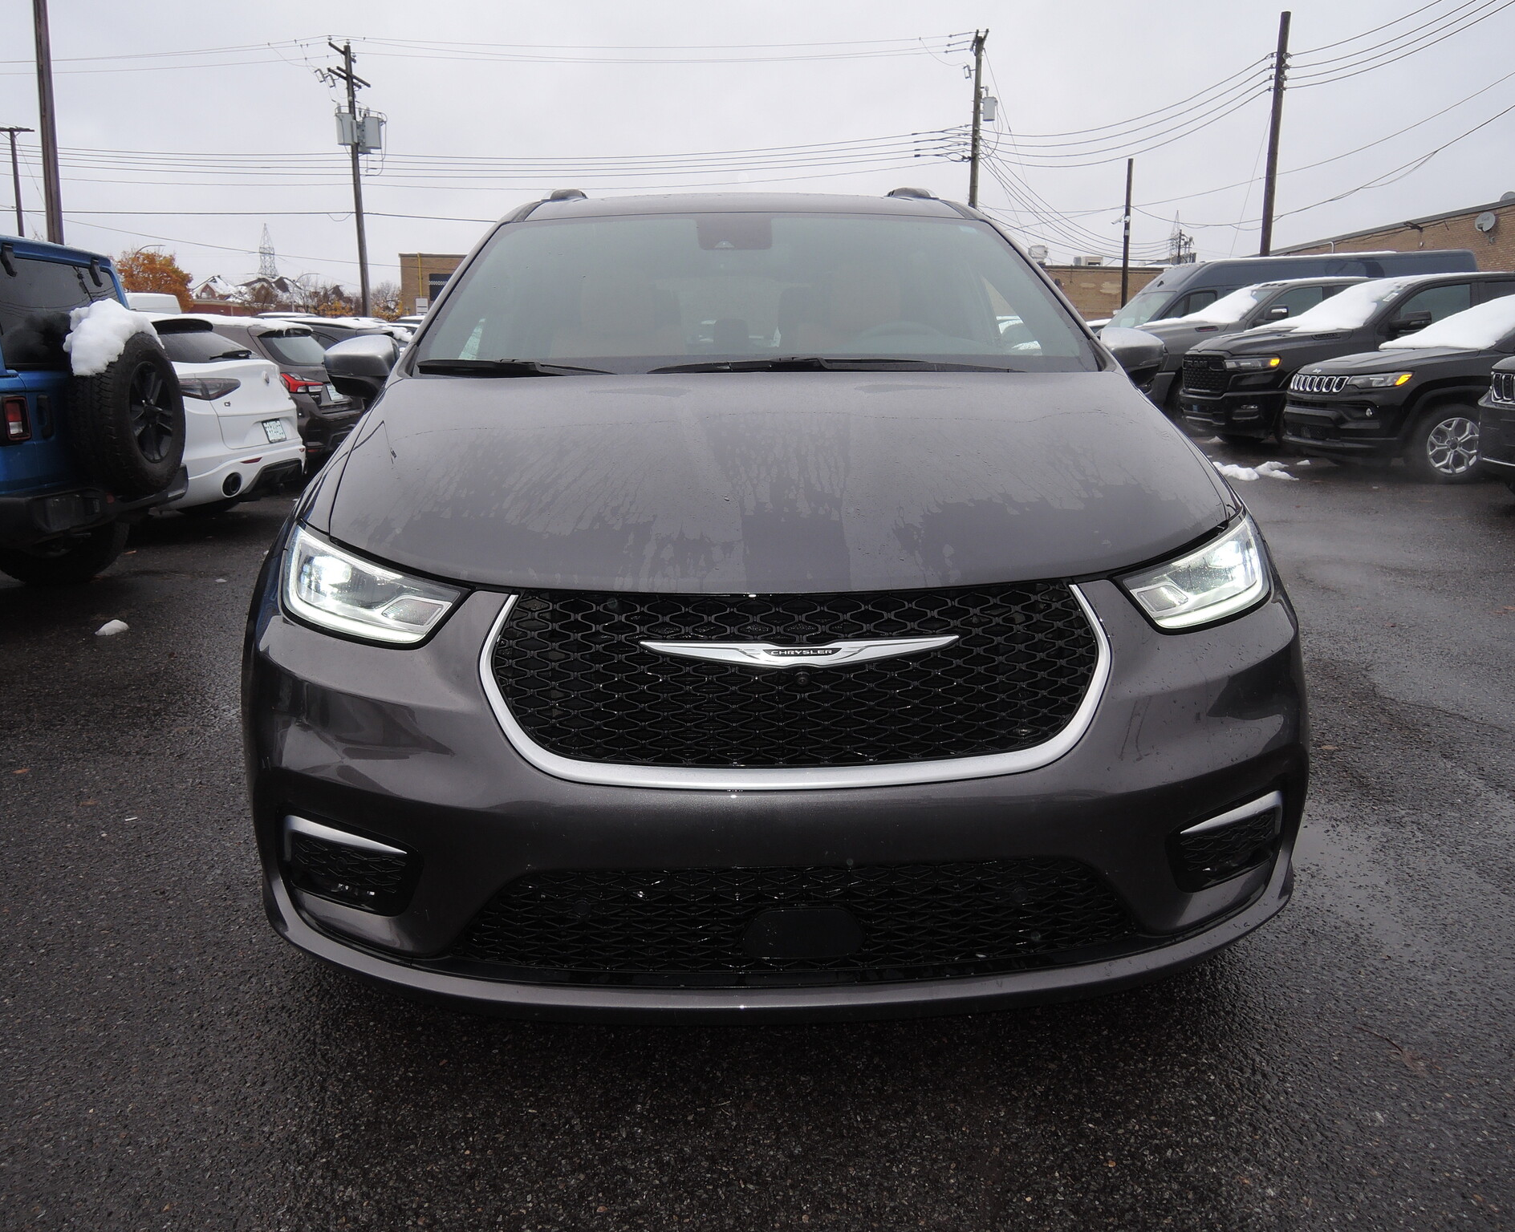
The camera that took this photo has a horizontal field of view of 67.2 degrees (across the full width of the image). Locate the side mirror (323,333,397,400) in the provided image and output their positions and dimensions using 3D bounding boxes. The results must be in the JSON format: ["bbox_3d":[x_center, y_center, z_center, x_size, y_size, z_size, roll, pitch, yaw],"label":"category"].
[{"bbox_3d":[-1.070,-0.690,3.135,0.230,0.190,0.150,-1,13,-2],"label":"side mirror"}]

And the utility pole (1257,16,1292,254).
[{"bbox_3d":[13.399,-10.619,29.894,0.280,9.560,0.280,0,13,0],"label":"utility pole"}]

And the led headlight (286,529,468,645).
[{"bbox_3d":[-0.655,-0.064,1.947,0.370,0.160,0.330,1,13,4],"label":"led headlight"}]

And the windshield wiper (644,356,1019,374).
[{"bbox_3d":[0.203,-0.583,2.662,0.870,0.060,0.140,-3,13,-9],"label":"windshield wiper"}]

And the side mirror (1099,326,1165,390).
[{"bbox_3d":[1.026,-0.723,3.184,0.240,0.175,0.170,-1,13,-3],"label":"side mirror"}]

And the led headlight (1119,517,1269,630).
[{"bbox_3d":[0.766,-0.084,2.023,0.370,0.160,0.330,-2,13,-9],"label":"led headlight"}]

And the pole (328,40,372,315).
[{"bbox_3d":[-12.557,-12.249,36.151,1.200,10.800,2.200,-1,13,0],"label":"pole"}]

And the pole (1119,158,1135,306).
[{"bbox_3d":[12.650,-11.759,39.379,0.220,7.540,0.220,0,13,0],"label":"pole"}]

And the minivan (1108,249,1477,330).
[{"bbox_3d":[8.019,-4.380,18.396,5.950,2.600,2.050,-1,13,-2],"label":"minivan"}]

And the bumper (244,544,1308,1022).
[{"bbox_3d":[0.055,0.242,1.855,1.950,0.660,0.600,-1,13,-2],"label":"bumper"}]

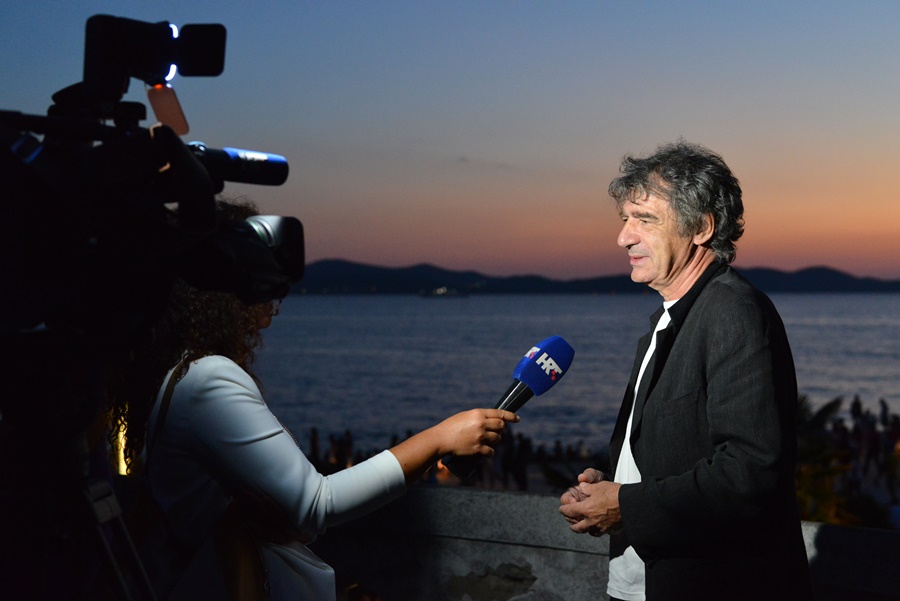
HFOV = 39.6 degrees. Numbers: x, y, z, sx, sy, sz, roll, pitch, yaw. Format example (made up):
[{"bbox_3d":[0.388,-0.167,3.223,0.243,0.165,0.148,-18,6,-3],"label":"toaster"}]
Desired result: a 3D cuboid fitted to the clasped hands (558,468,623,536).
[{"bbox_3d":[0.265,0.380,2.350,0.125,0.125,0.140,0,0,-16],"label":"clasped hands"}]

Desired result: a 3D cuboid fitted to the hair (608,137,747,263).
[{"bbox_3d":[0.435,-0.187,2.400,0.252,0.232,0.205,0,0,-14],"label":"hair"}]

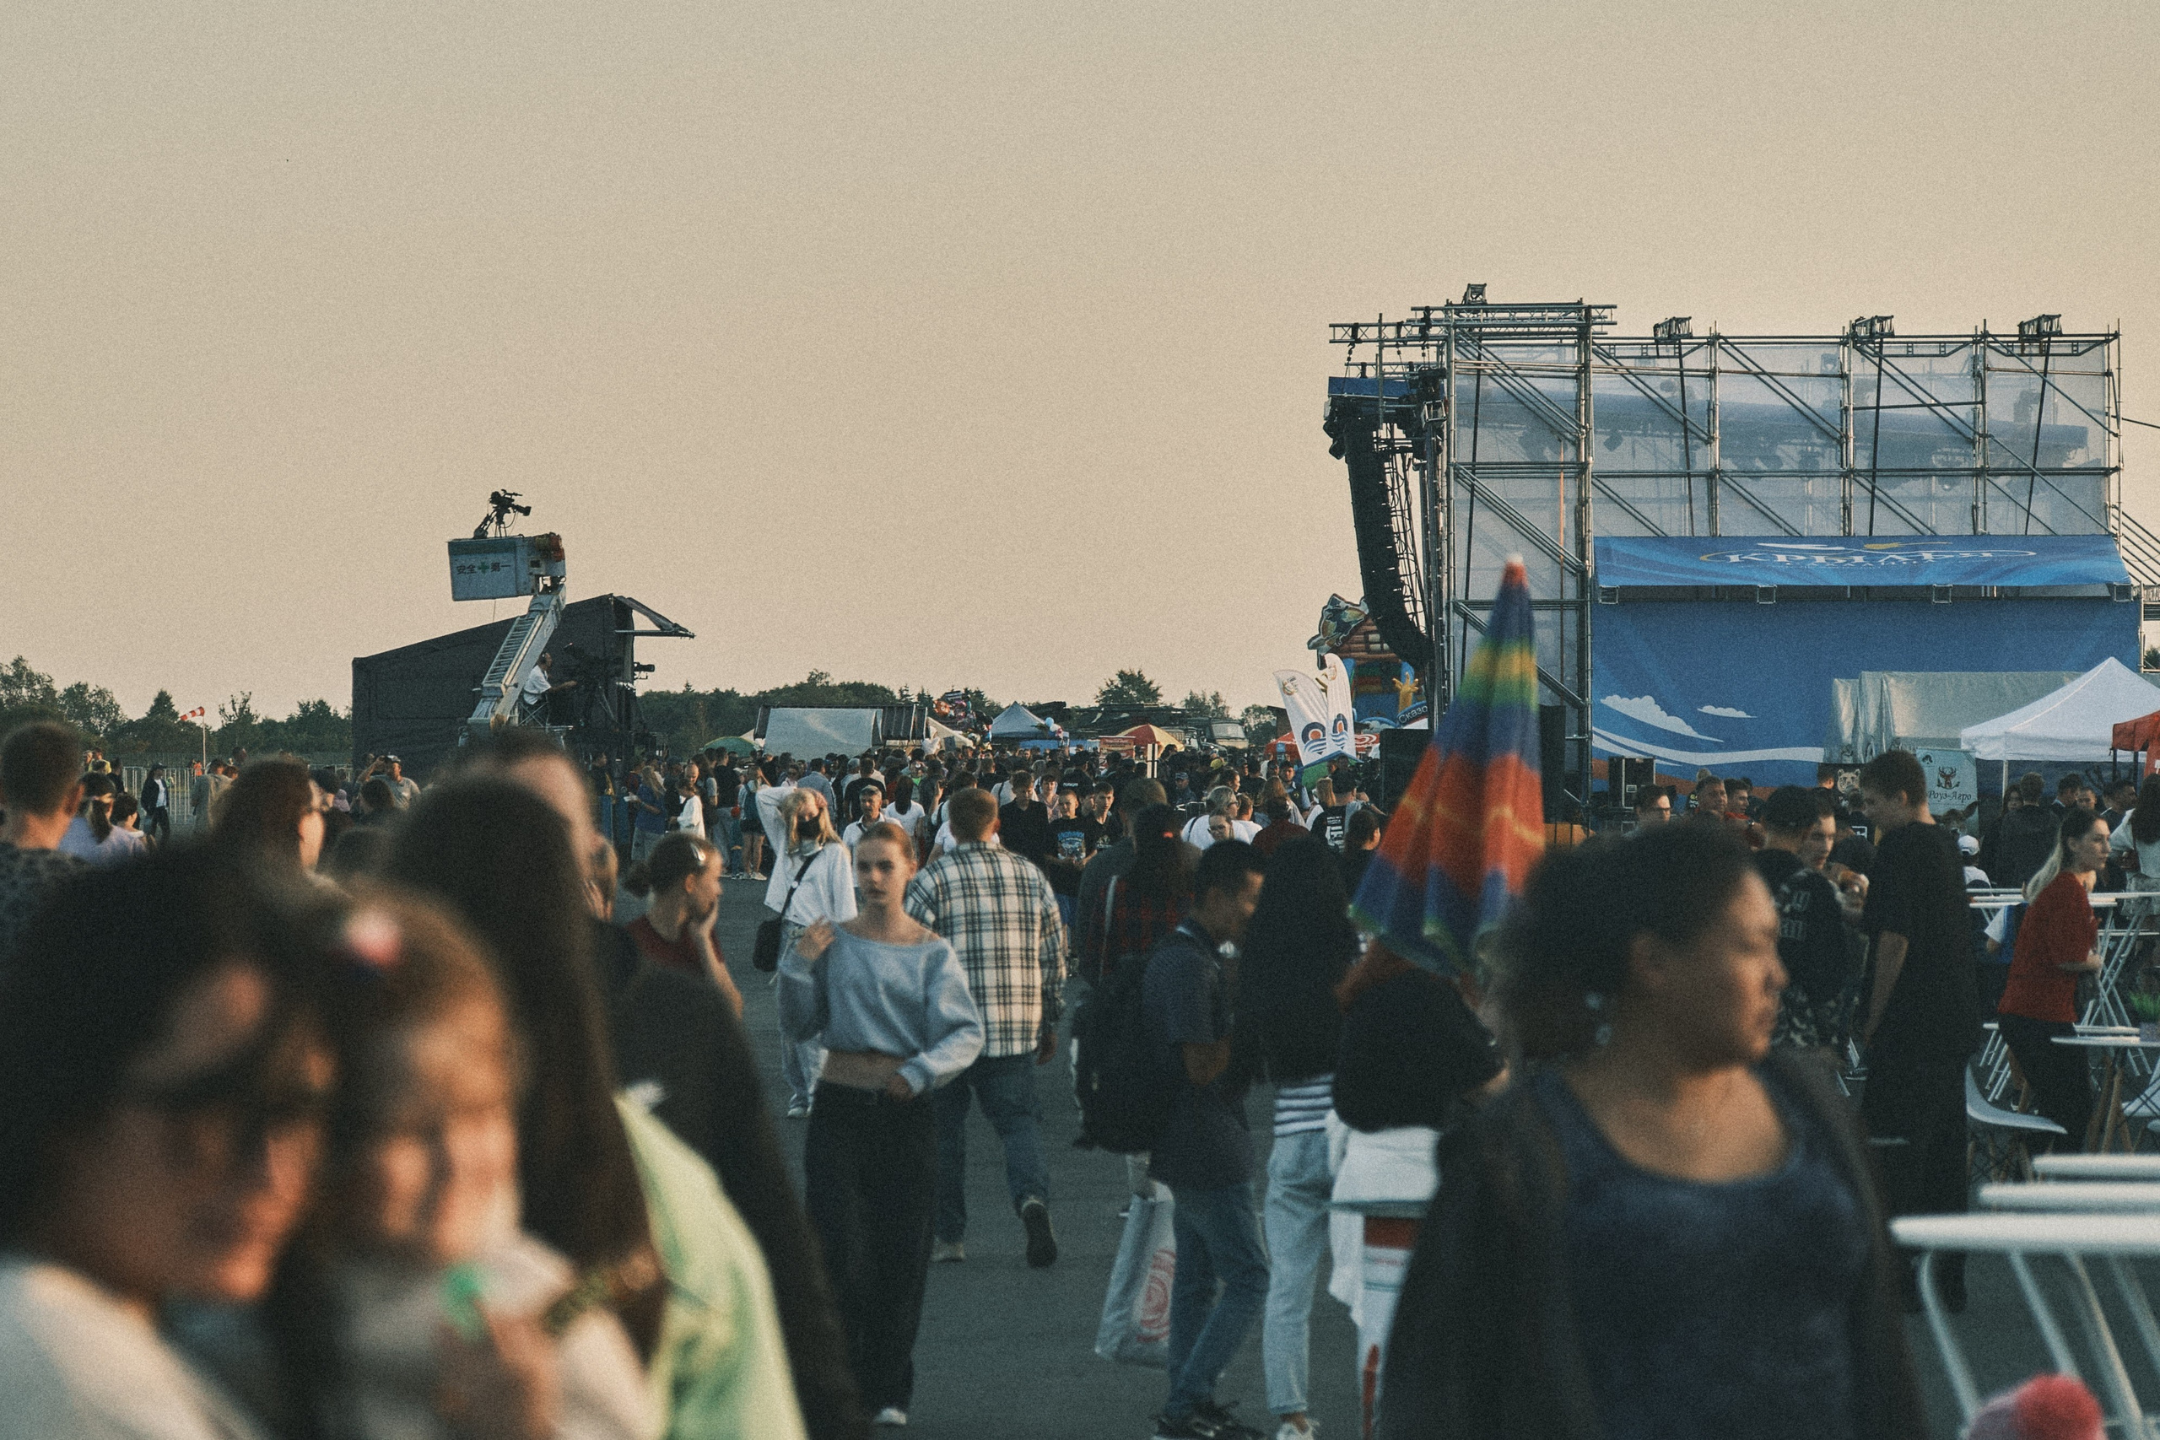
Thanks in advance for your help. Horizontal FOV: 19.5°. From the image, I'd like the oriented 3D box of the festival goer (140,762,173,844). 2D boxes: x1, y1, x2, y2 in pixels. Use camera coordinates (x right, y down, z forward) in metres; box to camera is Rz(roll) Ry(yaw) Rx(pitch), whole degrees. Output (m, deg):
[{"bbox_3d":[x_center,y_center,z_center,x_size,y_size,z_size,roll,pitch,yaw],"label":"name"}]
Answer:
[{"bbox_3d":[-14.800,1.504,101.000,0.420,1.630,0.480,0,0,35],"label":"festival goer"}]

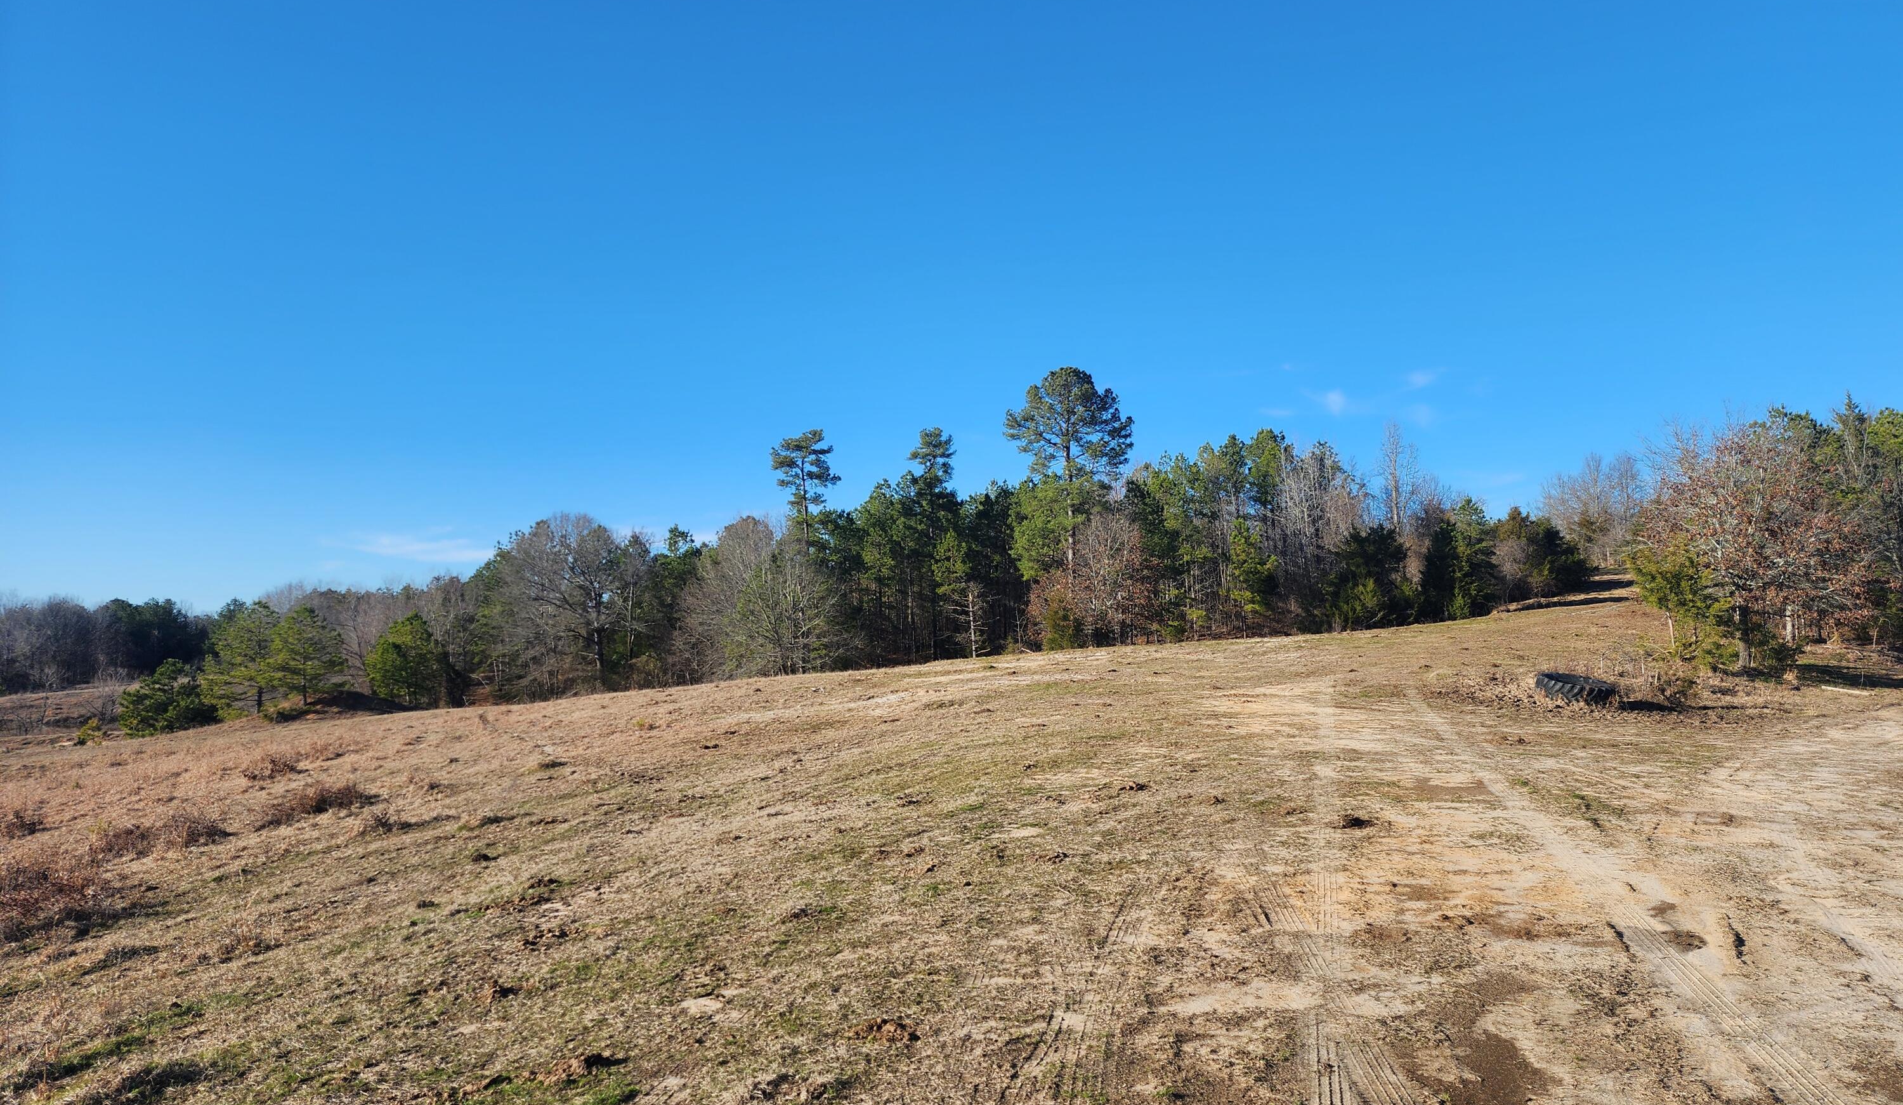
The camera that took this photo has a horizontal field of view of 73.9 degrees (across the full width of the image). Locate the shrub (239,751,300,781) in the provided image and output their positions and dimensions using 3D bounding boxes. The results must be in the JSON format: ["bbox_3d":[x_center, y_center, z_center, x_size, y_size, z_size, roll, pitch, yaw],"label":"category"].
[{"bbox_3d":[-11.752,3.704,21.800,0.850,0.420,0.700,-1,-2,0],"label":"shrub"}]

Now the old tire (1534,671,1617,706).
[{"bbox_3d":[11.591,2.583,23.500,1.330,0.390,1.330,7,5,26],"label":"old tire"}]

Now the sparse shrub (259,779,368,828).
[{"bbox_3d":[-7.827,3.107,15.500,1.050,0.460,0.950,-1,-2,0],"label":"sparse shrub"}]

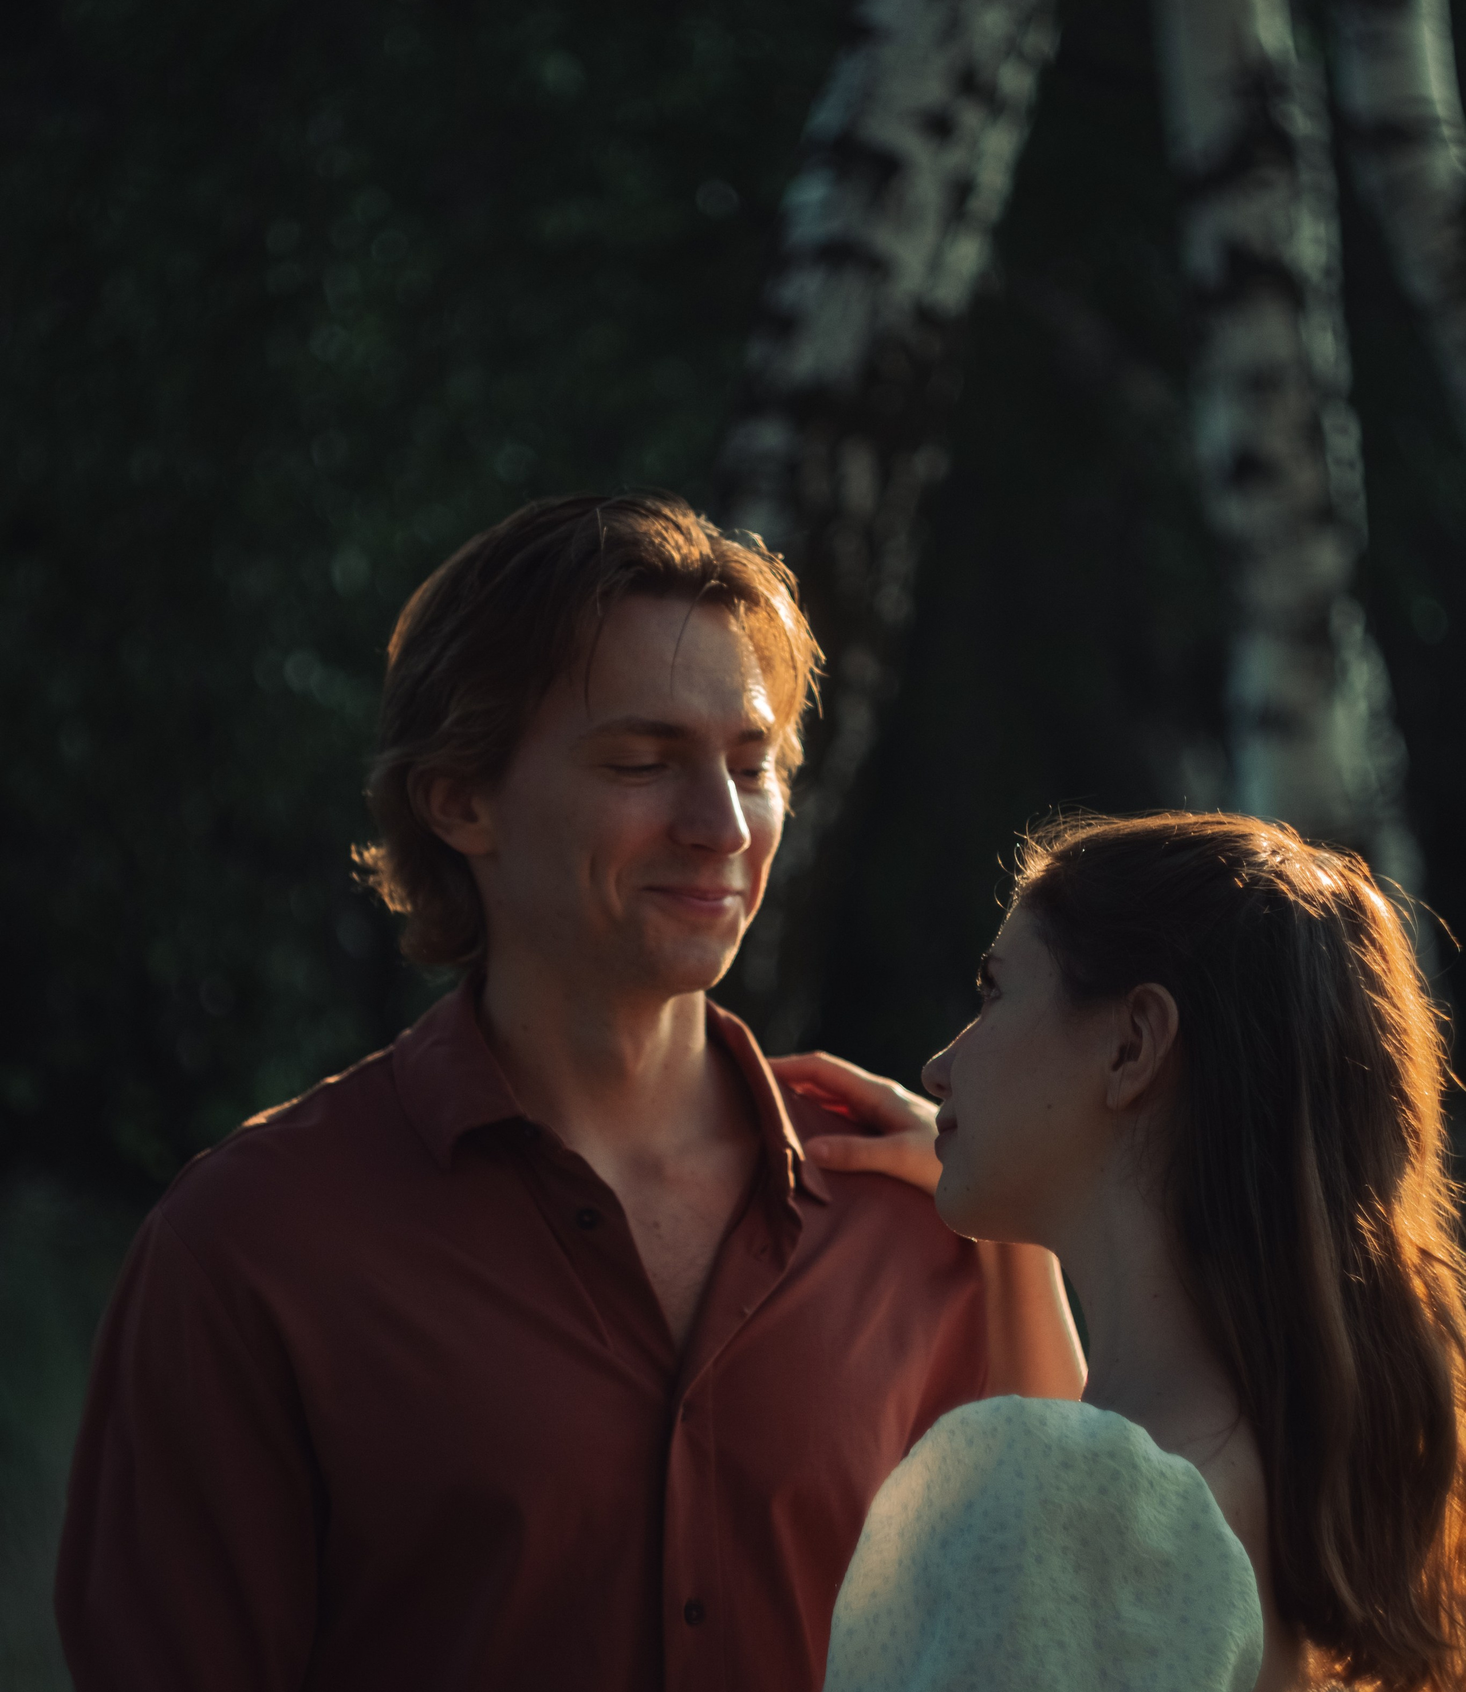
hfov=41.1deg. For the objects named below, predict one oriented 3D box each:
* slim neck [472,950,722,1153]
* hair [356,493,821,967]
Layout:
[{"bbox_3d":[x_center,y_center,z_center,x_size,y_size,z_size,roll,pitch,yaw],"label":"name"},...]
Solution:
[{"bbox_3d":[-0.070,0.108,1.040,0.130,0.115,0.130,4,7,0],"label":"slim neck"},{"bbox_3d":[-0.073,-0.061,1.040,0.200,0.245,0.240,0,7,-40],"label":"hair"}]

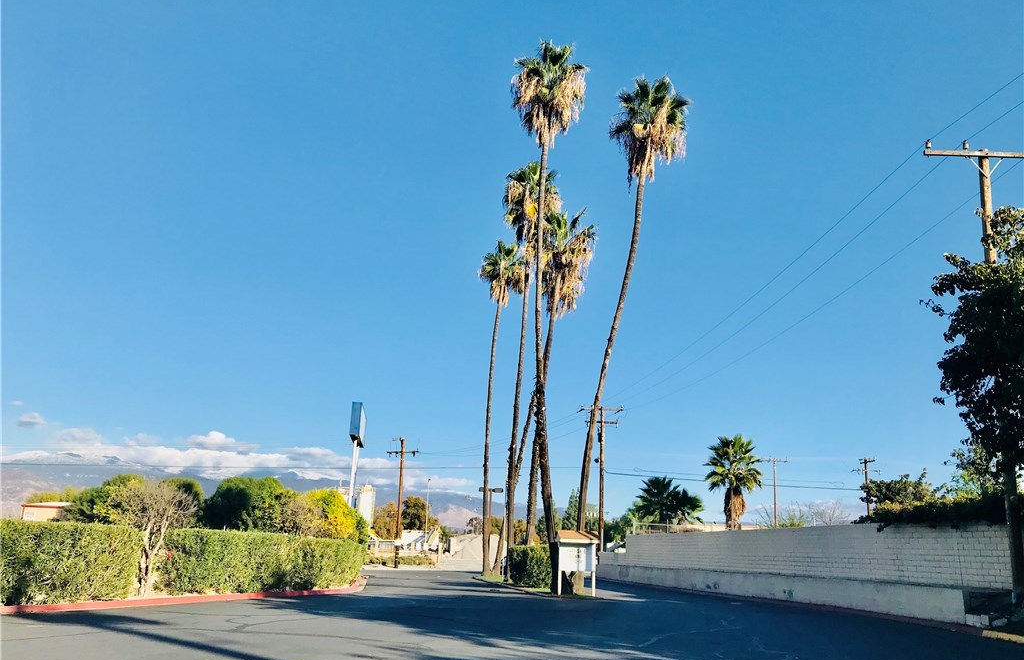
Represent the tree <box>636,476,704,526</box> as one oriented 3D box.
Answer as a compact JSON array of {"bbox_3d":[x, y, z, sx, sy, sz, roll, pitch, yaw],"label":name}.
[{"bbox_3d":[11.224,13.846,58.478,4.815,6.913,5.056,1,-15,0],"label":"tree"}]

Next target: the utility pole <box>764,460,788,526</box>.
[{"bbox_3d":[26.447,18.404,82.198,2.673,11.241,0.500,1,-15,0],"label":"utility pole"}]

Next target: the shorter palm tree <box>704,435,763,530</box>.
[{"bbox_3d":[13.739,10.869,51.009,3.586,8.902,3.766,1,-15,0],"label":"shorter palm tree"}]

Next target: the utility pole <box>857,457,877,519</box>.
[{"bbox_3d":[33.891,17.620,78.313,2.686,11.073,0.700,1,-15,0],"label":"utility pole"}]

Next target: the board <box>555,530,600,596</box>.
[{"bbox_3d":[2.385,8.322,29.605,1.500,2.220,0.900,2,-15,-3],"label":"board"}]

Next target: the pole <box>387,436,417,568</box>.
[{"bbox_3d":[-9.752,15.029,72.421,2.789,11.084,0.500,1,-15,0],"label":"pole"}]

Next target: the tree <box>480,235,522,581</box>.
[{"bbox_3d":[-0.983,4.527,54.194,2.856,22.145,2.999,1,-15,0],"label":"tree"}]

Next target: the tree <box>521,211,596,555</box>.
[{"bbox_3d":[2.595,2.802,42.100,3.470,19.368,3.003,1,-15,0],"label":"tree"}]

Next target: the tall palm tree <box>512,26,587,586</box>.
[{"bbox_3d":[1.378,-1.475,32.517,3.201,22.605,3.361,1,-15,0],"label":"tall palm tree"}]

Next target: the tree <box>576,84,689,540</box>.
[{"bbox_3d":[4.939,-0.627,32.761,4.880,21.251,3.630,1,-15,0],"label":"tree"}]

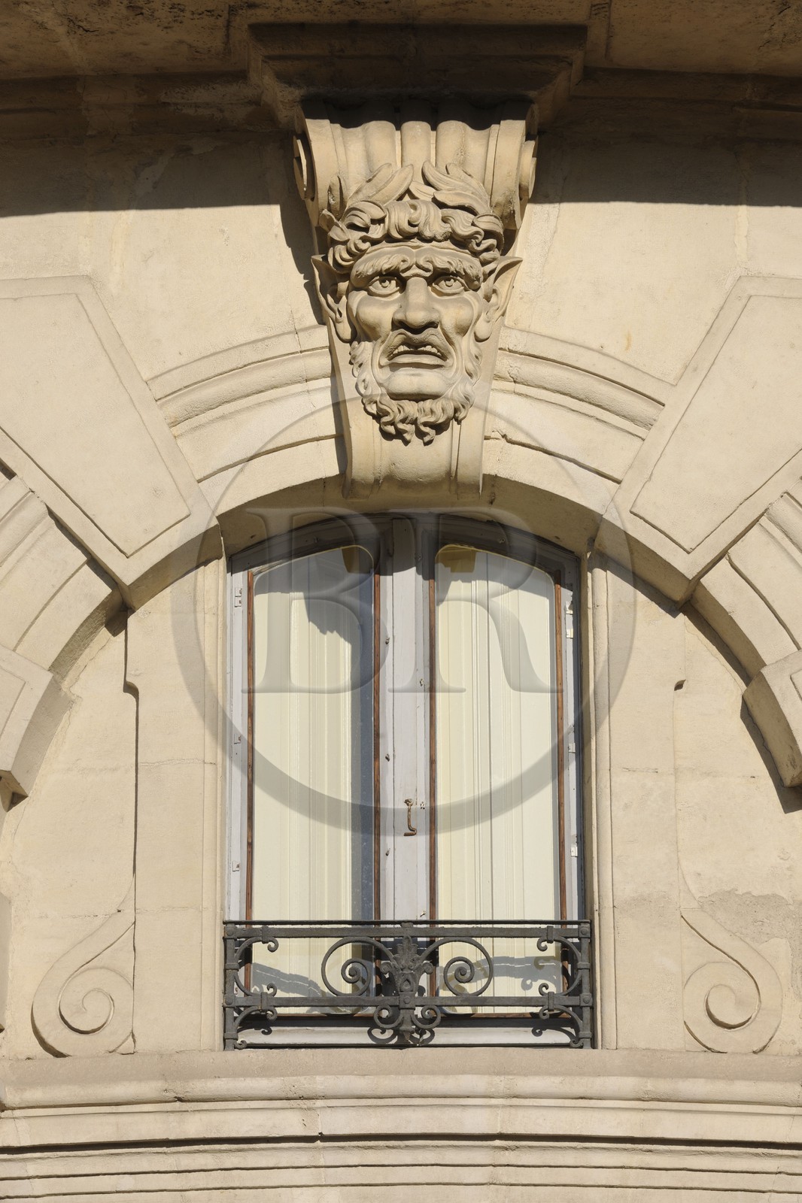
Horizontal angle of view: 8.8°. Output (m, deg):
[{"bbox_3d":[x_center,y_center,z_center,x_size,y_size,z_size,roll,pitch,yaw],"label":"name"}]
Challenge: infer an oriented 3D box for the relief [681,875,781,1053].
[{"bbox_3d":[1.057,1.162,16.600,0.305,0.572,0.060,3,-23,-9],"label":"relief"}]

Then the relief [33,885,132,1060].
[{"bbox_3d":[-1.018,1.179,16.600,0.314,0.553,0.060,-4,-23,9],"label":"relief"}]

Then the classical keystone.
[{"bbox_3d":[0.038,-1.004,15.502,0.985,1.385,0.480,1,-22,-2],"label":"classical keystone"}]

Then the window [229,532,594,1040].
[{"bbox_3d":[0.021,0.527,15.497,1.087,1.723,0.200,0,-22,-2],"label":"window"}]

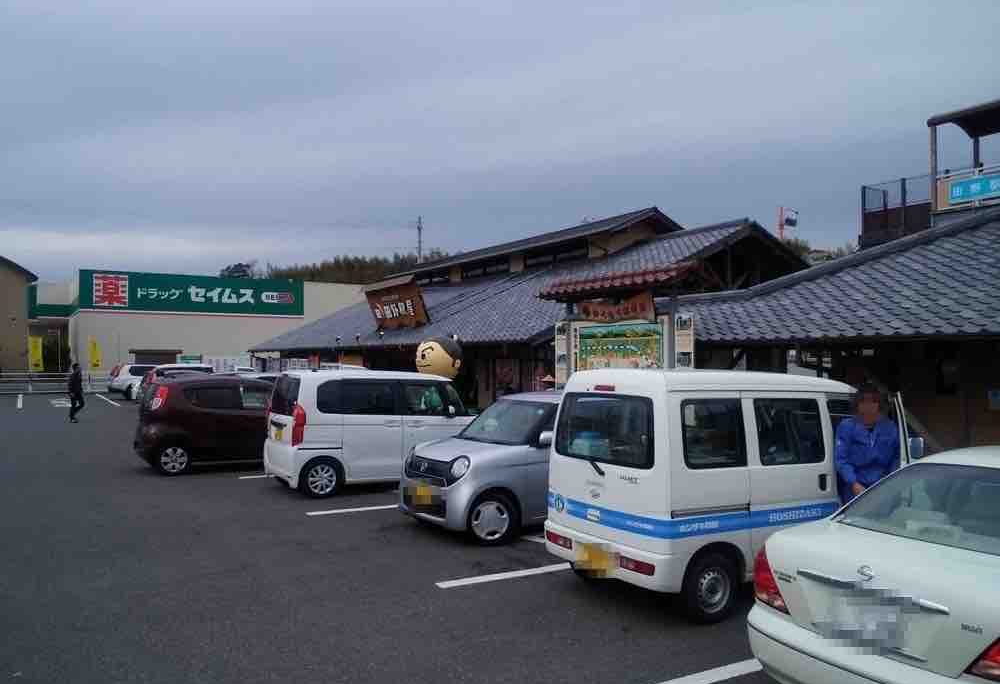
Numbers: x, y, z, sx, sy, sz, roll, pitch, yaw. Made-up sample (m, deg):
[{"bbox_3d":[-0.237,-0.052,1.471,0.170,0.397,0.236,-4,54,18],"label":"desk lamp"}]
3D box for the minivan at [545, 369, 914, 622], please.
[{"bbox_3d":[2.189,1.212,6.998,3.395,1.875,1.500,3,-3,-32],"label":"minivan"}]

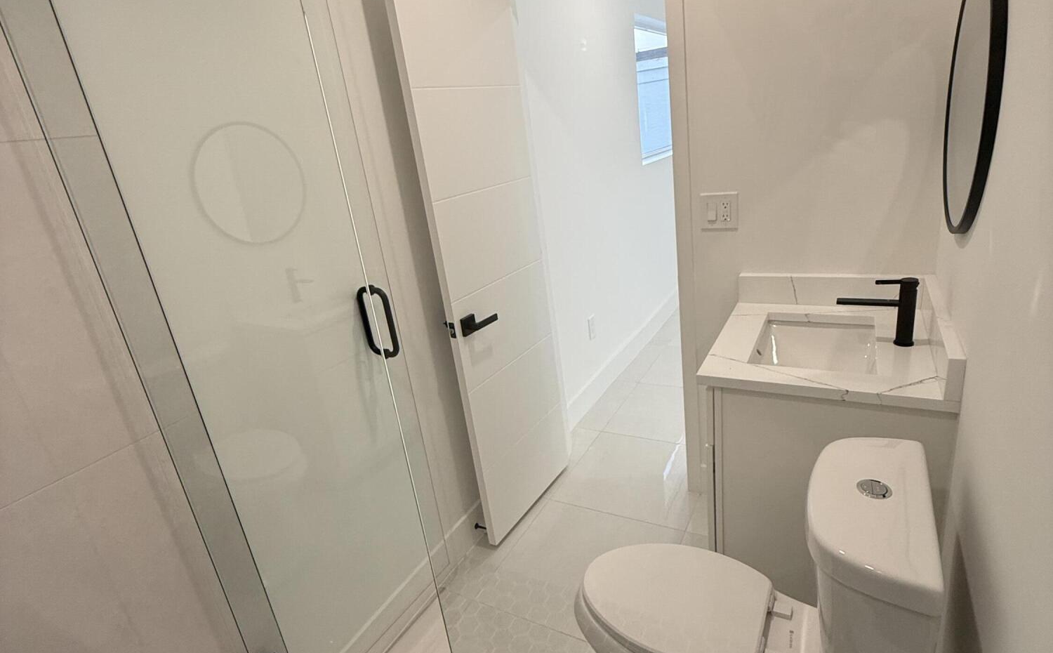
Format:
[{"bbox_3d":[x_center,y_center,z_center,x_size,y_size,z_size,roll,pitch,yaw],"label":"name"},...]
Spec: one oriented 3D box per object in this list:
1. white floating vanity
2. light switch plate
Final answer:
[{"bbox_3d":[0.912,0.356,1.777,0.576,0.903,0.598,4,23,30],"label":"white floating vanity"},{"bbox_3d":[0.662,-0.394,1.950,0.125,0.126,0.010,4,23,30],"label":"light switch plate"}]

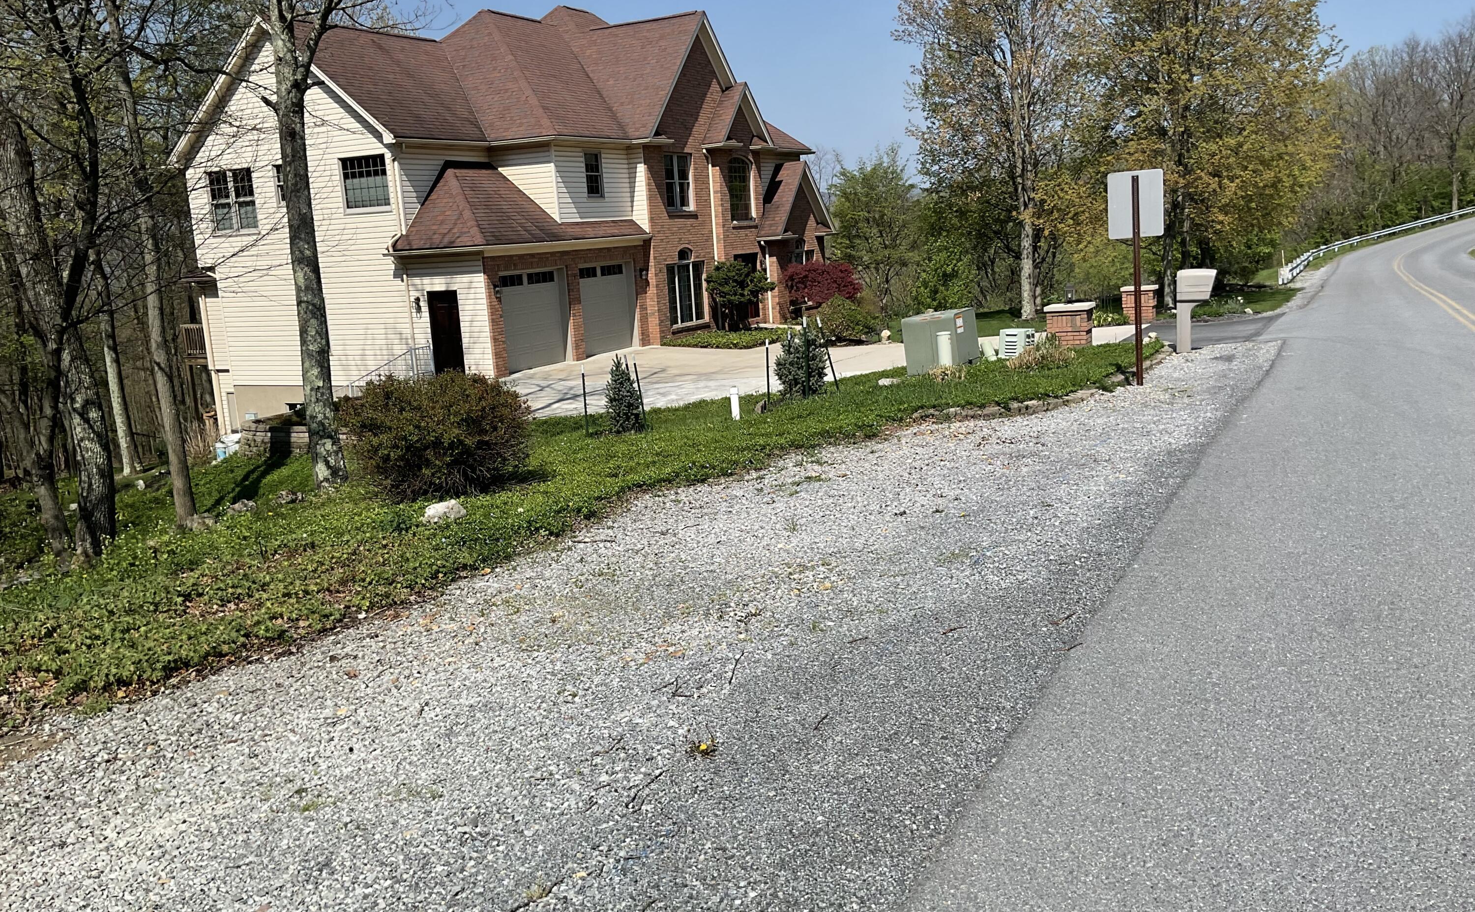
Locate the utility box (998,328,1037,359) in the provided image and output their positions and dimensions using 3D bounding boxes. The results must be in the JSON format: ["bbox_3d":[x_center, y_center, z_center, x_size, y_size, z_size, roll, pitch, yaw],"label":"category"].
[{"bbox_3d":[4.409,-1.773,19.450,0.448,0.428,0.448,3,12,32],"label":"utility box"}]

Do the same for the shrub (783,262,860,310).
[{"bbox_3d":[2.655,-5.262,39.000,2.300,1.700,2.400,-4,10,1],"label":"shrub"}]

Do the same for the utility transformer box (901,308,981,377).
[{"bbox_3d":[3.050,-1.725,18.400,0.800,0.770,0.880,-4,9,30],"label":"utility transformer box"}]

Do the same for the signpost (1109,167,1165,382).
[{"bbox_3d":[4.609,-2.040,14.228,0.620,2.472,0.080,0,11,23],"label":"signpost"}]

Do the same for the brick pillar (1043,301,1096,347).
[{"bbox_3d":[5.363,-2.124,19.900,0.695,0.650,0.695,1,11,25],"label":"brick pillar"}]

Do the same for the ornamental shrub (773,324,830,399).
[{"bbox_3d":[0.830,-1.213,15.800,0.690,0.900,0.690,-4,10,1],"label":"ornamental shrub"}]

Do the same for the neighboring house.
[{"bbox_3d":[-5.776,-8.052,38.238,12.028,11.834,19.109,1,12,26],"label":"neighboring house"}]

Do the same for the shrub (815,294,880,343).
[{"bbox_3d":[2.628,-3.280,29.400,1.450,1.080,1.450,-4,10,1],"label":"shrub"}]

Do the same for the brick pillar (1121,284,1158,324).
[{"bbox_3d":[8.459,-3.195,26.000,0.667,0.744,0.667,1,11,25],"label":"brick pillar"}]

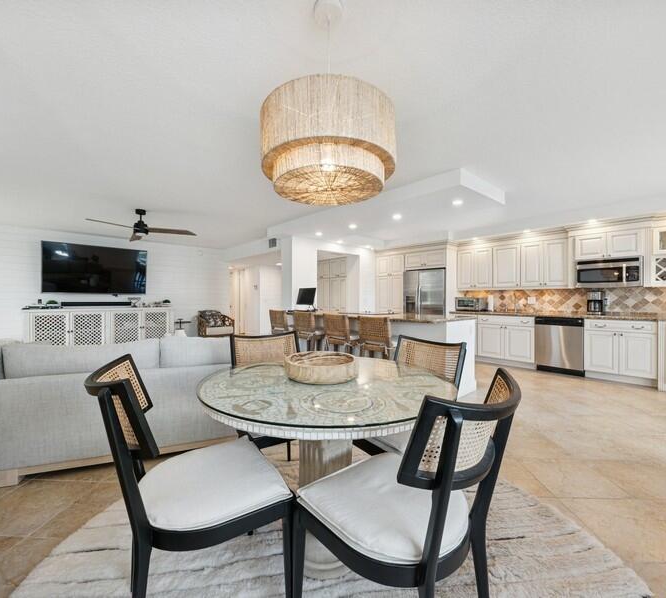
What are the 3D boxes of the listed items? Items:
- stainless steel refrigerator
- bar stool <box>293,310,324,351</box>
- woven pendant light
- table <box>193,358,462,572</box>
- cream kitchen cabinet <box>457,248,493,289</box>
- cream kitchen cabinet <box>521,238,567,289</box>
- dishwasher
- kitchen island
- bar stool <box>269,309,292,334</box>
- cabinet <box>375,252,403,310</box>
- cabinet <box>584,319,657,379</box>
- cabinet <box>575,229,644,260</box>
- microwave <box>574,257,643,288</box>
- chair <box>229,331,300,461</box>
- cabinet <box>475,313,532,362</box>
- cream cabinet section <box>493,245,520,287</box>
[{"bbox_3d":[2.116,0.290,6.305,0.789,1.750,0.937,0,0,-42],"label":"stainless steel refrigerator"},{"bbox_3d":[-0.309,0.705,5.043,0.530,0.950,0.500,0,0,-44],"label":"bar stool"},{"bbox_3d":[-0.020,-0.860,1.300,0.565,0.785,0.565,0,0,0],"label":"woven pendant light"},{"bbox_3d":[-0.031,0.775,1.448,1.130,0.780,1.130,0,0,0],"label":"table"},{"bbox_3d":[2.894,-0.580,5.980,0.310,0.770,0.671,0,0,-42],"label":"cream kitchen cabinet"},{"bbox_3d":[3.677,-0.578,5.196,0.330,0.809,0.663,0,0,-44],"label":"cream kitchen cabinet"},{"bbox_3d":[3.745,0.748,4.892,0.610,0.865,0.610,0,0,-44],"label":"dishwasher"},{"bbox_3d":[0.547,0.700,4.413,1.146,0.930,2.671,0,0,-42],"label":"kitchen island"},{"bbox_3d":[-0.816,0.703,5.568,0.530,0.950,0.500,0,0,-44],"label":"bar stool"},{"bbox_3d":[1.535,0.080,7.045,0.699,2.170,0.799,0,0,-42],"label":"cabinet"},{"bbox_3d":[4.173,0.680,4.339,0.610,0.770,0.730,0,0,-42],"label":"cabinet"},{"bbox_3d":[4.158,-0.790,4.519,0.390,0.370,0.741,0,0,-42],"label":"cabinet"},{"bbox_3d":[4.197,-0.373,4.565,0.400,0.420,0.727,0,0,-44],"label":"microwave"},{"bbox_3d":[-0.390,0.715,1.920,0.510,0.900,0.590,0,0,-24],"label":"chair"},{"bbox_3d":[3.207,0.680,5.409,0.610,0.770,0.900,0,0,-42],"label":"cabinet"},{"bbox_3d":[3.208,-0.571,5.460,0.435,0.765,0.330,0,1,44],"label":"cream cabinet section"}]

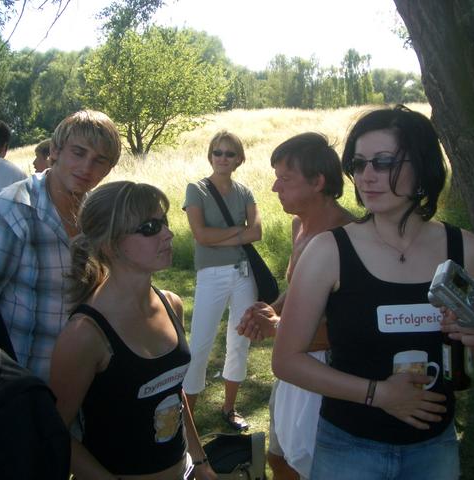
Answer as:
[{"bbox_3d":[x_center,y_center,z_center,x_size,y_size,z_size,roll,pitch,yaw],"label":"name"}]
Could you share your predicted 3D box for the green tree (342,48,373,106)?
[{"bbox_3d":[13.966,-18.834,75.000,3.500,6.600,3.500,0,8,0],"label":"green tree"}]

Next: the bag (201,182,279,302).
[{"bbox_3d":[0.025,0.008,3.580,0.400,0.680,0.280,-2,8,-14],"label":"bag"}]

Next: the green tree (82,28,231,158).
[{"bbox_3d":[-2.771,-5.083,22.000,4.700,4.250,4.500,0,8,0],"label":"green tree"}]

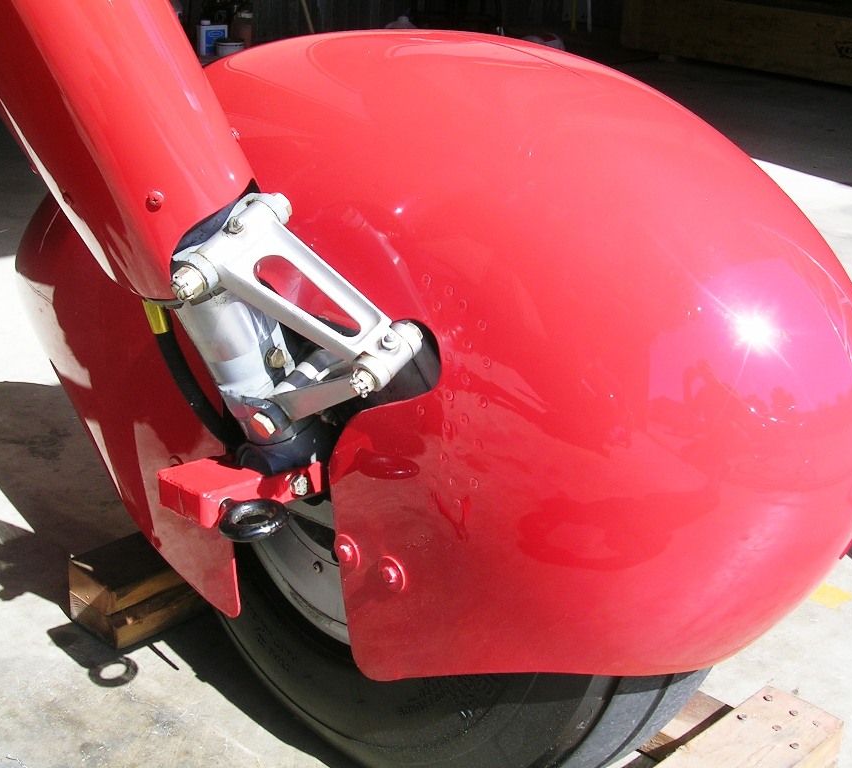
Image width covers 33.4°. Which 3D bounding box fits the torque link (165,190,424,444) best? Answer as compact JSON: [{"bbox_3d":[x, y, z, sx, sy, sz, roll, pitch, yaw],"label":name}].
[{"bbox_3d":[-0.074,-0.026,1.080,0.175,0.198,0.112,22,55,38],"label":"torque link"}]

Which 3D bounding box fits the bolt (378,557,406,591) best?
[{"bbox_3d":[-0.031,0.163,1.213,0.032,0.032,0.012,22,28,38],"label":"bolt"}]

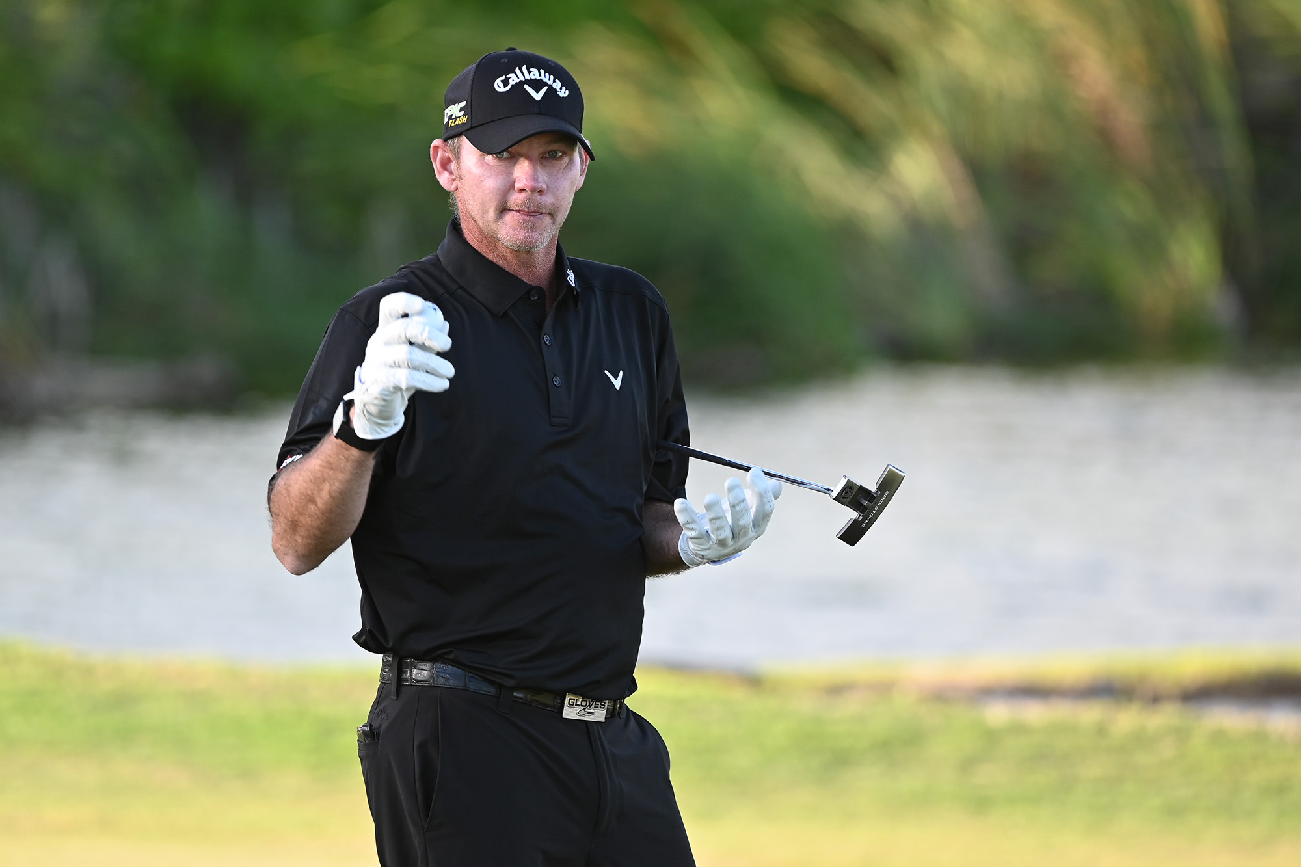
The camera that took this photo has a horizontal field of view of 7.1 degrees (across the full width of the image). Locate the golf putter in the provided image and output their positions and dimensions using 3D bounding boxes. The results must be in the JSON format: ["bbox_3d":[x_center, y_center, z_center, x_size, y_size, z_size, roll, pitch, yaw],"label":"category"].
[{"bbox_3d":[0.031,0.017,12.619,0.072,0.107,0.870,29,-8,-32],"label":"golf putter"}]

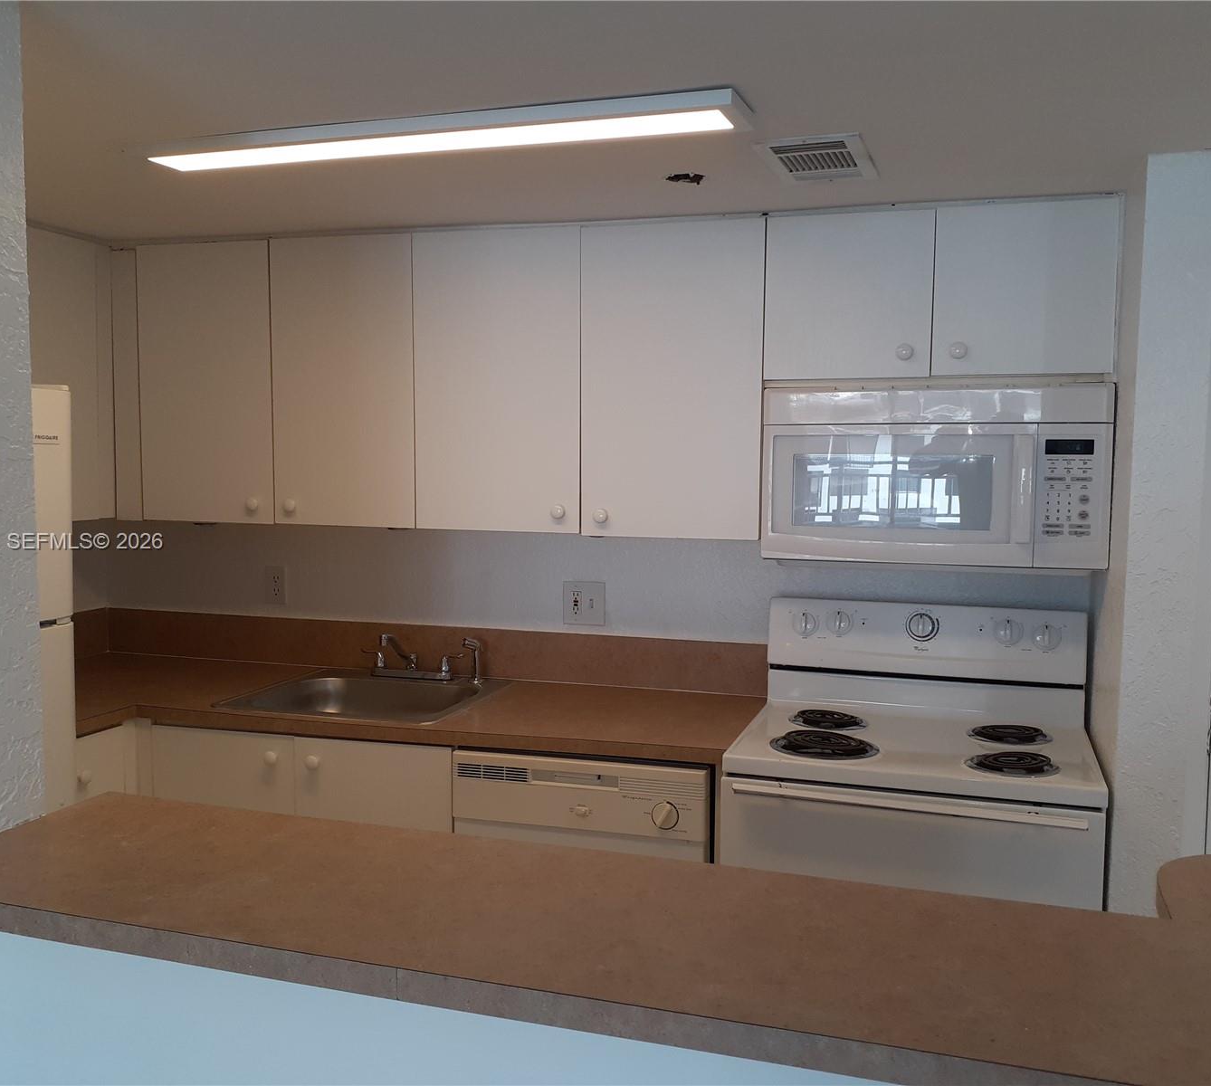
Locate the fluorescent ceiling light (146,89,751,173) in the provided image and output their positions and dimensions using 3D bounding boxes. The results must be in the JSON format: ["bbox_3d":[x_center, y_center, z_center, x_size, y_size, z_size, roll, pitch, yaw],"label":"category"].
[{"bbox_3d":[-0.321,-0.726,2.021,1.146,0.035,0.149,2,5,17],"label":"fluorescent ceiling light"}]

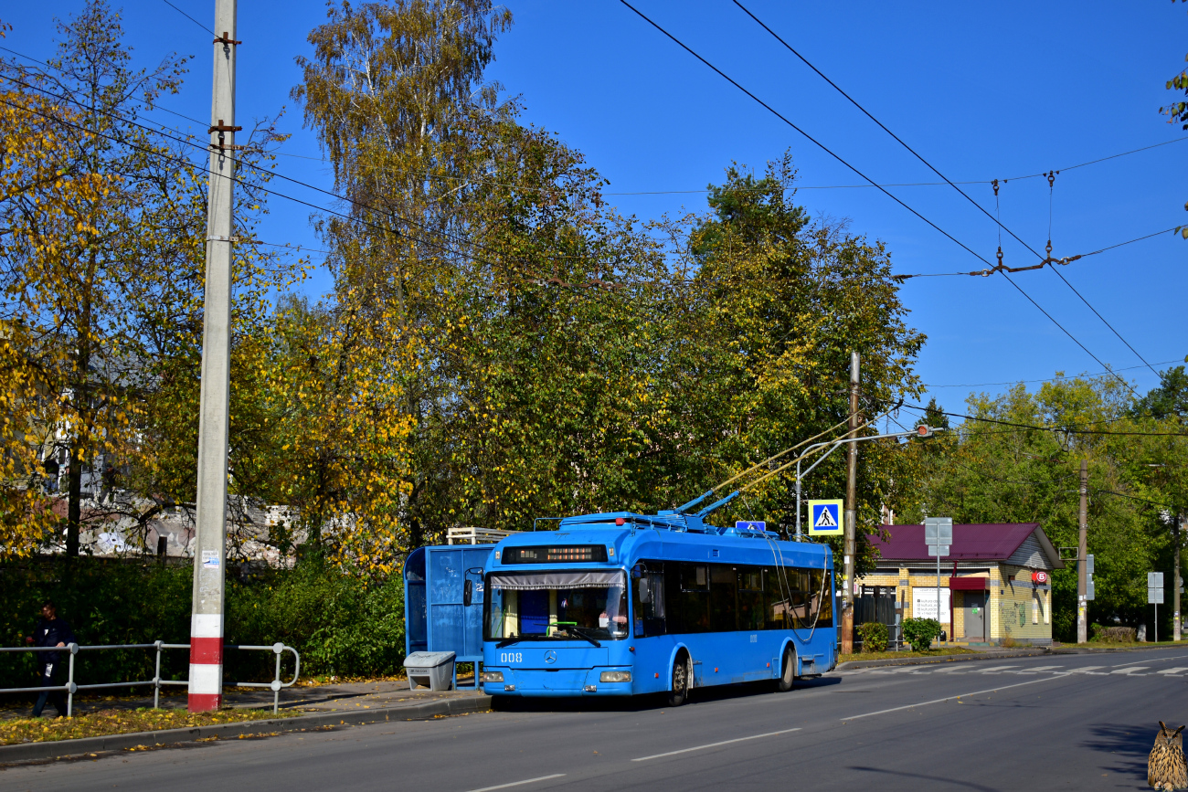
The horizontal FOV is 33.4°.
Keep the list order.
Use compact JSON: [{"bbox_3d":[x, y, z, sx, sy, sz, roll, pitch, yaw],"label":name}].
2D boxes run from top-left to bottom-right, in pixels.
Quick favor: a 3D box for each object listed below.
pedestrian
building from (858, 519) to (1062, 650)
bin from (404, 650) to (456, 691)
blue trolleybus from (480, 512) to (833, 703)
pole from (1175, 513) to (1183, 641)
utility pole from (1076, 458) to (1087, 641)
[{"bbox_3d":[-7.835,3.806,28.500,0.530,1.720,0.550,-4,-8,35],"label":"pedestrian"},{"bbox_3d":[18.041,9.597,101.092,9.300,5.950,12.200,-3,-7,25],"label":"building"},{"bbox_3d":[-2.944,4.925,35.561,0.660,0.710,0.680,-3,-7,27],"label":"bin"},{"bbox_3d":[1.588,3.754,36.066,2.500,3.400,12.000,-3,-7,22],"label":"blue trolleybus"},{"bbox_3d":[36.069,10.748,122.493,0.380,8.800,0.380,1,-6,0],"label":"pole"},{"bbox_3d":[24.838,7.892,100.520,0.430,9.300,0.430,2,-6,0],"label":"utility pole"}]

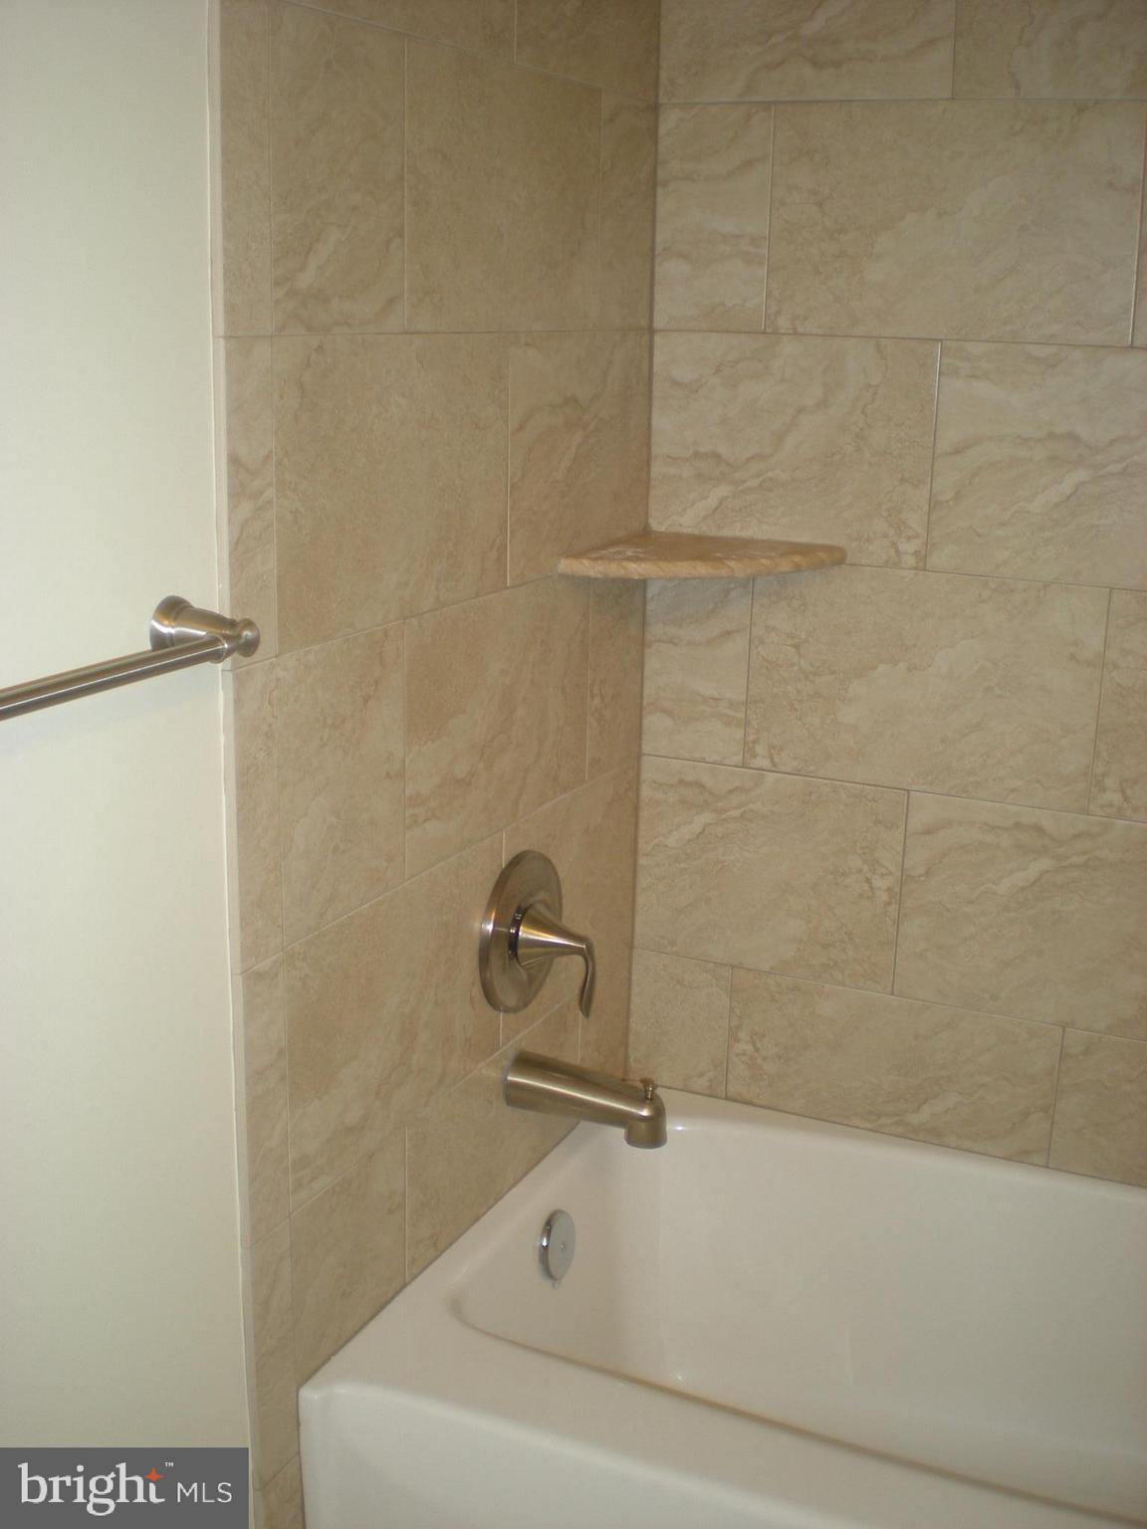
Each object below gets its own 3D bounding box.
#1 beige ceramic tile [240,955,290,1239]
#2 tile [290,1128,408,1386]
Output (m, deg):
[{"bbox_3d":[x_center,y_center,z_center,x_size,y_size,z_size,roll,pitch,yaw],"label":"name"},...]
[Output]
[{"bbox_3d":[-0.261,0.283,1.421,0.009,0.251,0.057,8,17,24],"label":"beige ceramic tile"},{"bbox_3d":[-0.212,0.464,1.595,0.010,0.181,0.201,8,17,24],"label":"tile"}]

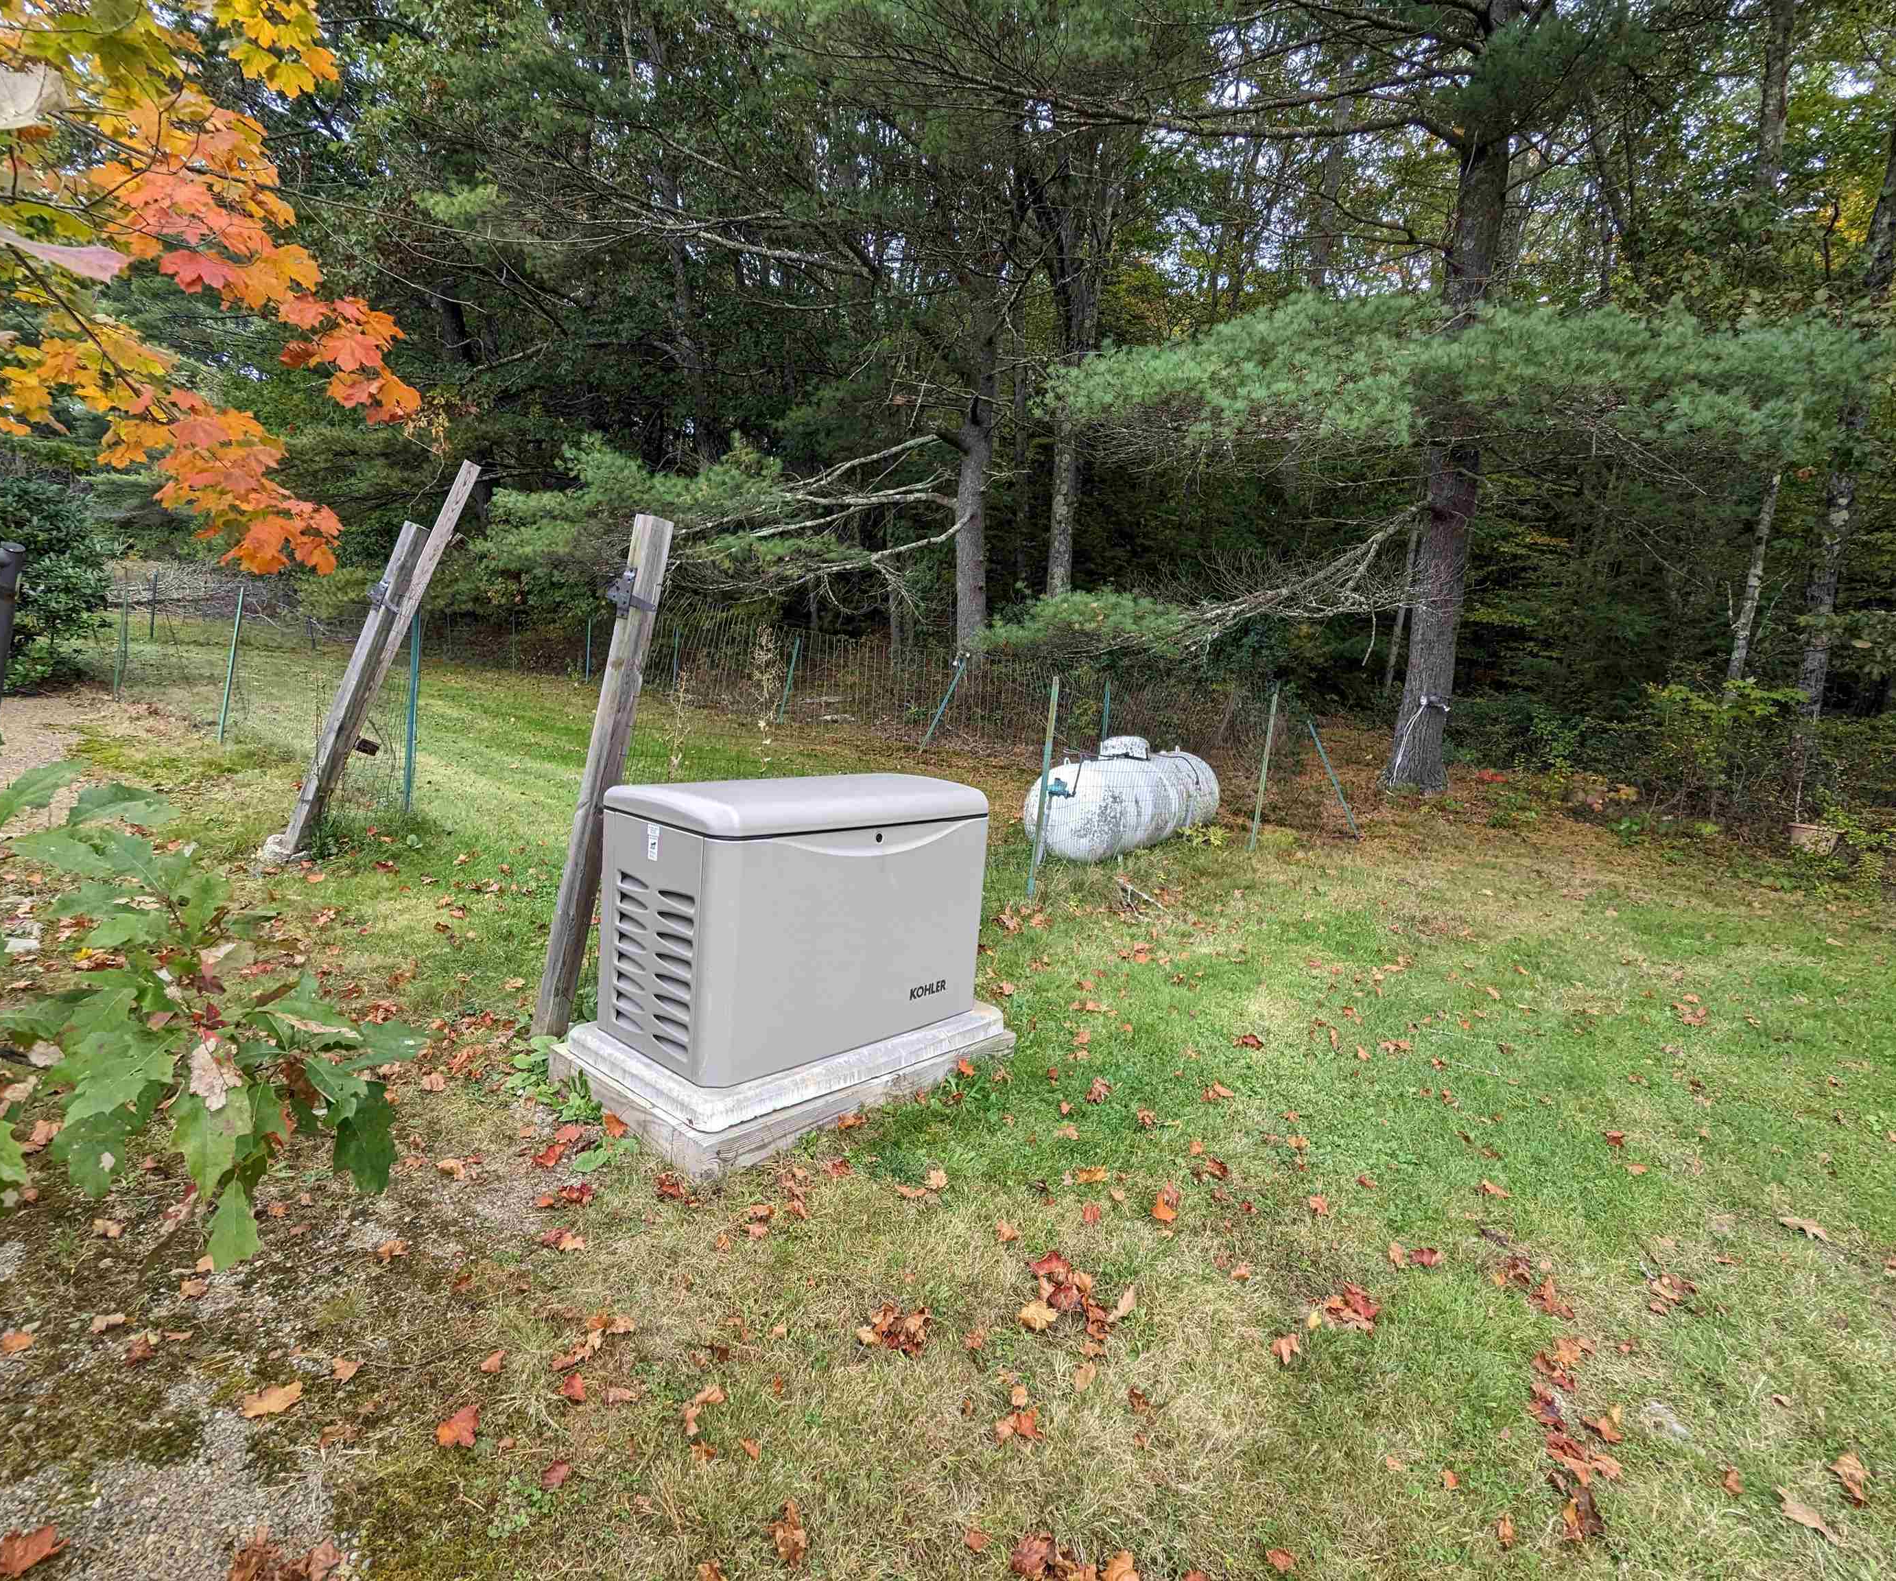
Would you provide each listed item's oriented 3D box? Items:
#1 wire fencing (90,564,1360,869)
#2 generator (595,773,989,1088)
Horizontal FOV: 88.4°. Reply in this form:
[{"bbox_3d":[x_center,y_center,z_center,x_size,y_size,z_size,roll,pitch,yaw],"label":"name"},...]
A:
[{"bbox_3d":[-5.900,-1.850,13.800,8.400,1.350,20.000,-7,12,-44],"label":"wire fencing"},{"bbox_3d":[-0.496,0.385,3.350,0.685,0.800,1.170,10,9,41],"label":"generator"}]

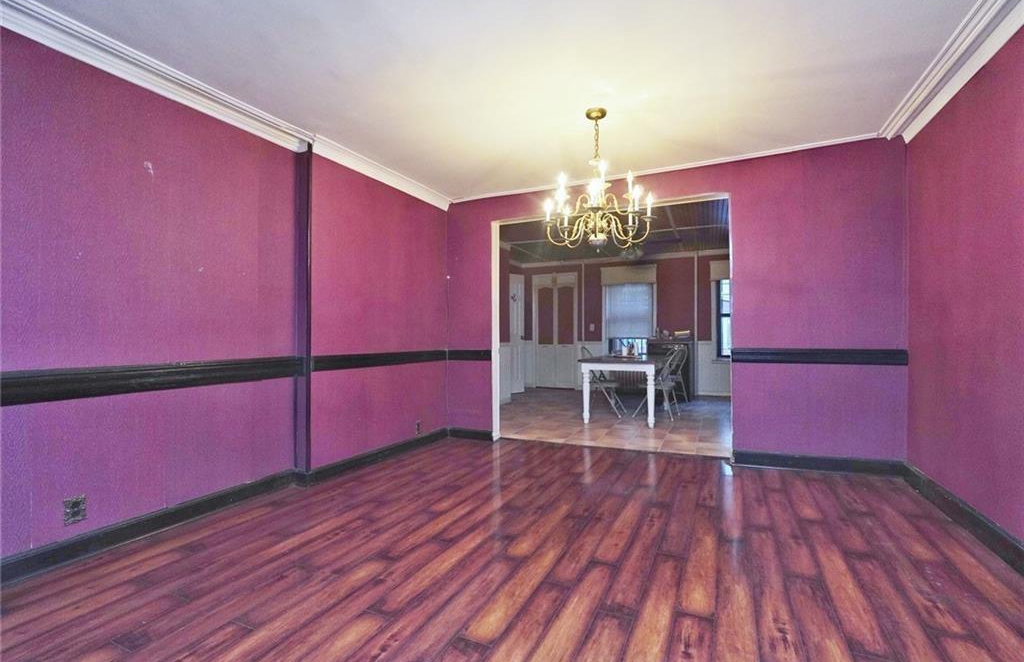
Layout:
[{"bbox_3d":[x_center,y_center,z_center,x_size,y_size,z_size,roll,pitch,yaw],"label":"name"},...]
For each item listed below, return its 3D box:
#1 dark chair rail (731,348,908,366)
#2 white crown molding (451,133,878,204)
[{"bbox_3d":[2.260,0.194,3.401,1.100,0.115,0.030,-1,-1,24],"label":"dark chair rail"},{"bbox_3d":[0.994,-1.369,3.987,3.600,0.045,0.040,-1,-1,24],"label":"white crown molding"}]

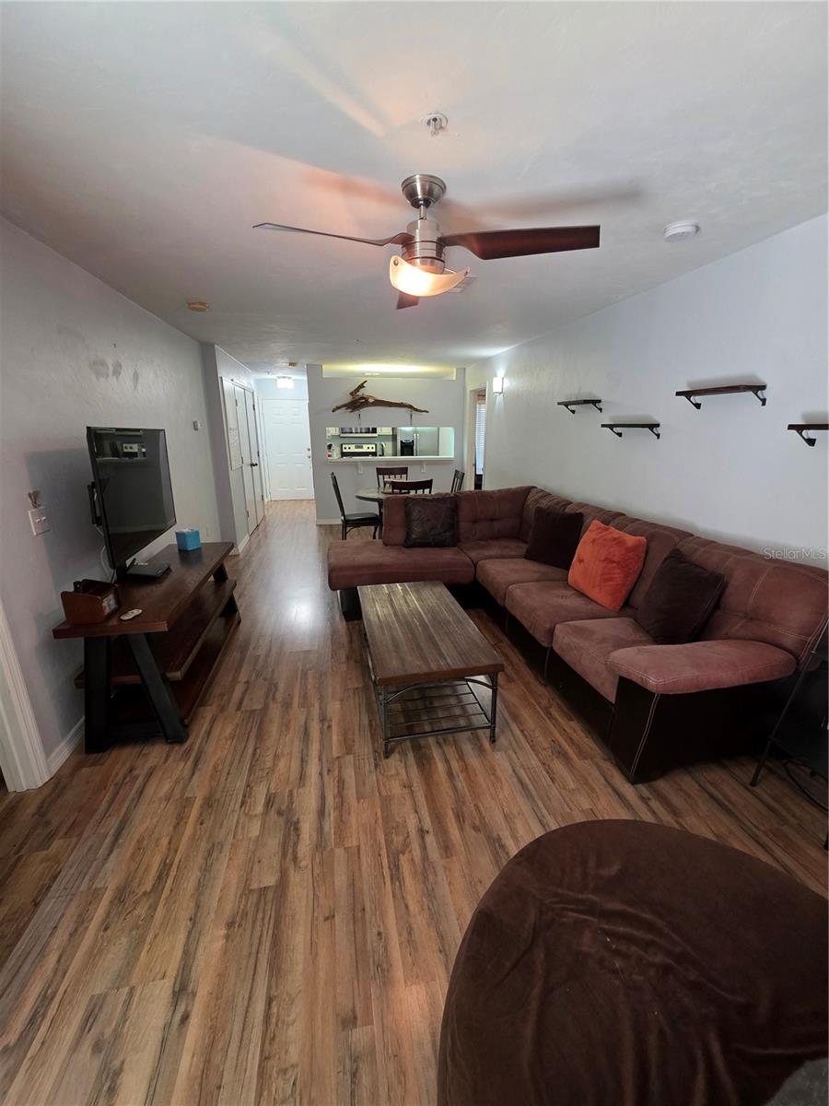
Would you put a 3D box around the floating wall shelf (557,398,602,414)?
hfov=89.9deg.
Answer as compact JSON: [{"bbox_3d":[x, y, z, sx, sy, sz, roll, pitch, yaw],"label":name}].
[{"bbox_3d":[1.389,-1.232,3.520,0.155,0.105,0.415,-3,17,-11],"label":"floating wall shelf"}]

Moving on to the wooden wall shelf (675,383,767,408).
[{"bbox_3d":[1.626,-0.832,2.231,0.150,0.103,0.405,-3,17,-11],"label":"wooden wall shelf"}]

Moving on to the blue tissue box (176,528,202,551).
[{"bbox_3d":[-1.665,-0.093,3.062,0.110,0.130,0.110,8,19,23],"label":"blue tissue box"}]

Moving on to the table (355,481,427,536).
[{"bbox_3d":[-0.196,-0.389,5.276,1.080,0.755,1.080,-3,17,-11],"label":"table"}]

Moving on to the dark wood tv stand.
[{"bbox_3d":[-1.471,0.442,2.551,0.460,0.670,1.370,-2,17,-11],"label":"dark wood tv stand"}]

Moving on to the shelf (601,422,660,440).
[{"bbox_3d":[1.507,-0.856,2.924,0.150,0.105,0.410,-3,17,-11],"label":"shelf"}]

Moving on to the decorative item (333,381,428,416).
[{"bbox_3d":[-0.498,-2.375,6.344,1.490,0.460,0.200,-2,17,-11],"label":"decorative item"}]

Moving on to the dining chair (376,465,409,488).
[{"bbox_3d":[-0.254,-0.641,5.698,0.450,0.985,0.530,-3,17,-11],"label":"dining chair"}]

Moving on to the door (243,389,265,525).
[{"bbox_3d":[-2.612,-1.545,6.857,0.045,2.040,0.750,-3,17,-11],"label":"door"}]

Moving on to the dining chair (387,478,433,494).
[{"bbox_3d":[-0.108,-0.338,4.695,0.460,0.990,0.560,-5,17,-19],"label":"dining chair"}]

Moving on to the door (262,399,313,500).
[{"bbox_3d":[-2.659,-2.164,8.856,0.910,2.040,0.050,-2,17,-11],"label":"door"}]

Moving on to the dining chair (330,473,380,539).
[{"bbox_3d":[-0.697,-0.440,5.010,0.560,0.990,0.460,-2,17,-11],"label":"dining chair"}]

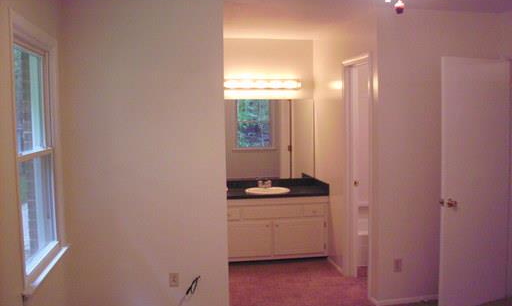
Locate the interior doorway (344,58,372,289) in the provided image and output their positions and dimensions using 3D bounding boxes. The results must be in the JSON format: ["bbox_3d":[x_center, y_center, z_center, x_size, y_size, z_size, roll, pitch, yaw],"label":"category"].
[{"bbox_3d":[0.945,0.185,5.010,0.130,2.060,0.780,-1,4,-9],"label":"interior doorway"}]

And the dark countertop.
[{"bbox_3d":[0.141,0.385,6.082,1.190,0.140,0.585,-1,4,-9],"label":"dark countertop"}]

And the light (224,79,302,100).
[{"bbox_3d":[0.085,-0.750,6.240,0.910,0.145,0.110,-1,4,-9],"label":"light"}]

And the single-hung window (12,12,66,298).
[{"bbox_3d":[-1.257,-0.018,3.255,0.120,1.395,1.055,-1,4,-9],"label":"single-hung window"}]

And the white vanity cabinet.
[{"bbox_3d":[0.144,0.788,6.119,1.180,0.716,0.565,-1,4,-9],"label":"white vanity cabinet"}]

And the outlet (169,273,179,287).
[{"bbox_3d":[-0.612,0.955,4.201,0.072,0.116,0.012,-1,4,-9],"label":"outlet"}]

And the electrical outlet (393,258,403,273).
[{"bbox_3d":[1.146,0.912,4.530,0.072,0.116,0.012,-1,4,-9],"label":"electrical outlet"}]

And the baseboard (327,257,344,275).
[{"bbox_3d":[0.797,1.125,5.699,0.018,0.065,0.520,-1,4,-9],"label":"baseboard"}]

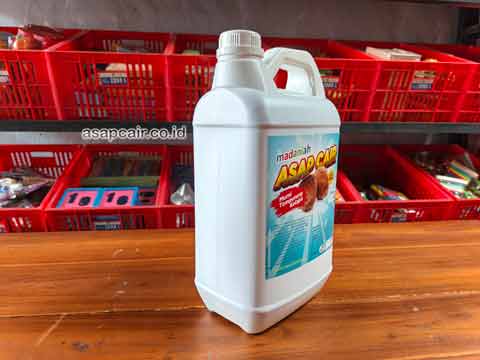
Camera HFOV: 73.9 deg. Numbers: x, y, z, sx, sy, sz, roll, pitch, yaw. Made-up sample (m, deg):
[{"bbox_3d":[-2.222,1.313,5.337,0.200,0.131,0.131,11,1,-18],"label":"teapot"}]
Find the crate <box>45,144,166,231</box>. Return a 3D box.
[{"bbox_3d":[-0.466,0.068,1.254,0.345,0.225,0.455,-1,32,-8],"label":"crate"}]

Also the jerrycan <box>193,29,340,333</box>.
[{"bbox_3d":[0.033,-0.004,0.376,0.174,0.310,0.118,-9,13,-39],"label":"jerrycan"}]

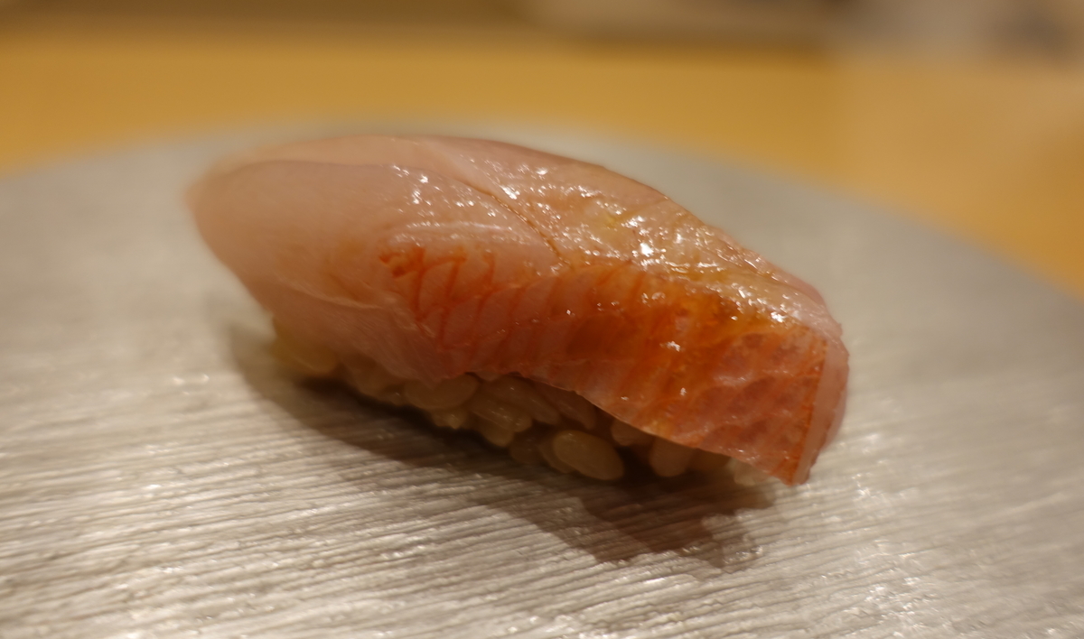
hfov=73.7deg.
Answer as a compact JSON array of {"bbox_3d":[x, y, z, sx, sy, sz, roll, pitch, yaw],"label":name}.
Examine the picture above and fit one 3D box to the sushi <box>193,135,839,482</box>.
[{"bbox_3d":[-0.001,-0.003,0.093,0.073,0.027,0.029,16,36,18],"label":"sushi"}]

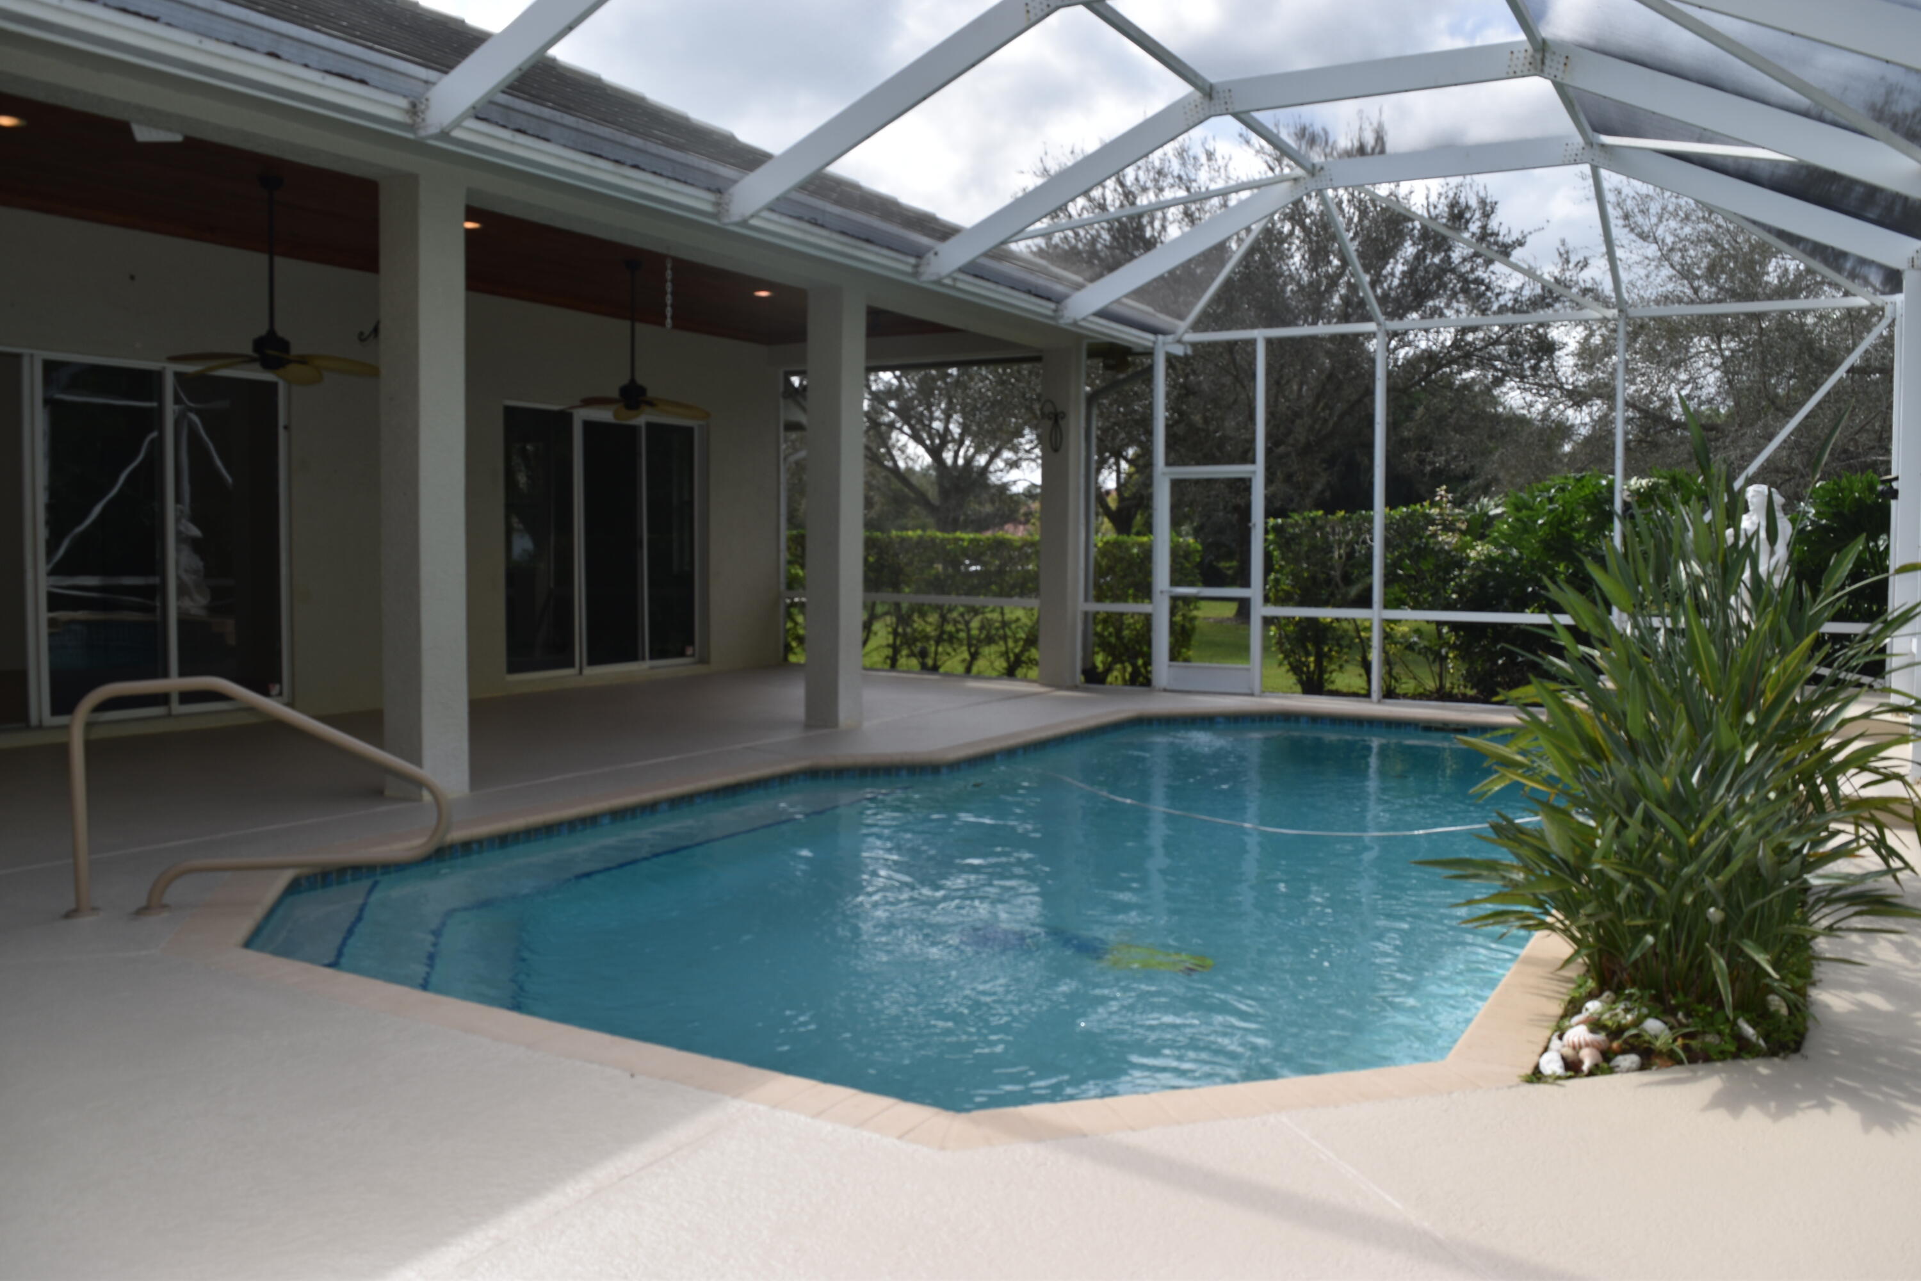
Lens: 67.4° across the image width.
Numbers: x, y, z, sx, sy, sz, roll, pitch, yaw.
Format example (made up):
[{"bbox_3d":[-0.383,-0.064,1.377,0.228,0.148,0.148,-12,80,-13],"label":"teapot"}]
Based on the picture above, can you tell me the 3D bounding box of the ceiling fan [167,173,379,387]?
[{"bbox_3d":[-4.005,-2.073,8.384,1.300,1.248,1.300,3,4,31],"label":"ceiling fan"}]

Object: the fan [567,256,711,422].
[{"bbox_3d":[-2.482,-2.253,10.931,1.300,1.257,1.300,3,4,31],"label":"fan"}]

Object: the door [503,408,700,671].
[{"bbox_3d":[-3.314,-0.924,13.771,0.120,2.453,2.635,3,4,31],"label":"door"}]

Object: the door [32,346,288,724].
[{"bbox_3d":[-5.550,-0.690,10.100,0.120,2.421,1.870,3,4,31],"label":"door"}]

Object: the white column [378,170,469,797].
[{"bbox_3d":[-2.801,-0.801,7.532,0.305,3.220,0.305,3,4,31],"label":"white column"}]

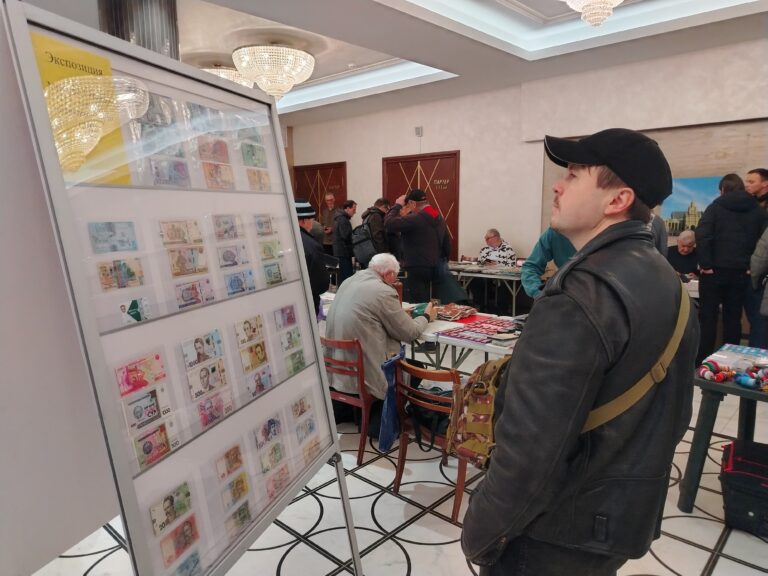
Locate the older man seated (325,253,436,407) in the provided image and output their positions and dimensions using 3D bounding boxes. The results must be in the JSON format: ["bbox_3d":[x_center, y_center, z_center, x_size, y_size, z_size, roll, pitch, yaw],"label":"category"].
[{"bbox_3d":[0.004,0.402,3.658,0.600,1.270,0.800,7,12,42],"label":"older man seated"}]

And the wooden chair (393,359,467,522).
[{"bbox_3d":[0.361,0.749,2.929,0.430,0.790,0.490,7,12,42],"label":"wooden chair"}]

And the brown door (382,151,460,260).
[{"bbox_3d":[0.631,-1.102,9.535,1.739,2.492,0.100,7,12,42],"label":"brown door"}]

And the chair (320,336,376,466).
[{"bbox_3d":[-0.181,0.657,3.556,0.430,0.800,0.480,6,11,37],"label":"chair"}]

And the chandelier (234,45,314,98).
[{"bbox_3d":[-1.301,-2.578,6.453,0.960,0.570,0.960,-1,8,0],"label":"chandelier"}]

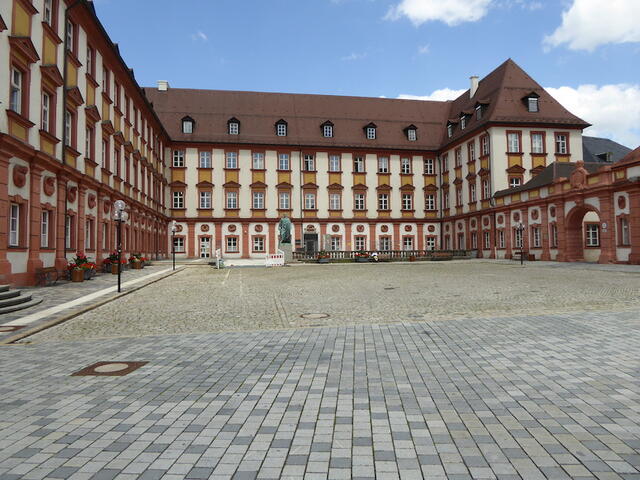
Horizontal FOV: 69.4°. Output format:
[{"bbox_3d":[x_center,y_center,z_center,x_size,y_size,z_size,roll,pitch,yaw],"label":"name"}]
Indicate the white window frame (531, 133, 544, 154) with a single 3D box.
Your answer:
[{"bbox_3d":[22.900,-10.107,48.595,1.220,1.980,0.170,0,-2,-10],"label":"white window frame"}]

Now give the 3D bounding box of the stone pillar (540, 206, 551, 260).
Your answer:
[{"bbox_3d":[18.013,-0.559,36.920,0.400,4.433,0.950,0,-2,-8],"label":"stone pillar"}]

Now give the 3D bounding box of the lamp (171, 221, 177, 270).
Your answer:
[{"bbox_3d":[-9.789,0.371,31.087,0.420,3.340,0.500,0,-2,-17],"label":"lamp"}]

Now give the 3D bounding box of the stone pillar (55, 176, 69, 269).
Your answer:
[{"bbox_3d":[-12.219,-0.804,21.865,0.280,4.550,0.880,0,-2,-10],"label":"stone pillar"}]

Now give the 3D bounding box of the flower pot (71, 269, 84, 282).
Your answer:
[{"bbox_3d":[-11.295,1.692,21.600,0.560,0.540,0.560,0,-2,-10],"label":"flower pot"}]

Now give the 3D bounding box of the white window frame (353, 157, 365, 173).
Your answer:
[{"bbox_3d":[4.883,-9.306,57.270,1.303,1.895,0.150,0,-2,-10],"label":"white window frame"}]

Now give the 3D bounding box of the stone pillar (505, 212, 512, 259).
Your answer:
[{"bbox_3d":[17.085,-0.403,41.893,0.400,4.303,0.800,0,-2,-9],"label":"stone pillar"}]

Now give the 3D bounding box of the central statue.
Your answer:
[{"bbox_3d":[-3.169,-0.996,42.758,1.150,2.680,1.000,0,-2,-10],"label":"central statue"}]

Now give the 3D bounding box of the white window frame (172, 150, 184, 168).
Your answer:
[{"bbox_3d":[-16.020,-9.199,52.590,1.218,1.906,0.150,0,-2,-10],"label":"white window frame"}]

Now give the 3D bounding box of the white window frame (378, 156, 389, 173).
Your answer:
[{"bbox_3d":[8.222,-9.692,59.946,1.220,1.980,0.170,0,-2,-10],"label":"white window frame"}]

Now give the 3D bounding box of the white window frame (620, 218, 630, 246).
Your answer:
[{"bbox_3d":[19.310,-0.472,29.120,0.150,1.594,1.100,0,-2,-3],"label":"white window frame"}]

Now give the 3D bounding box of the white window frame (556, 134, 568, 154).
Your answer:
[{"bbox_3d":[26.540,-10.412,50.709,1.220,2.100,0.180,0,-2,-10],"label":"white window frame"}]

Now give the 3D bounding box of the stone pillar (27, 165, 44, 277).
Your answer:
[{"bbox_3d":[-11.759,-0.787,19.152,0.280,4.550,0.880,0,-2,-10],"label":"stone pillar"}]

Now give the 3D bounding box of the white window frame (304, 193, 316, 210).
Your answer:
[{"bbox_3d":[-1.237,-4.886,58.964,1.250,2.060,0.180,0,-2,-10],"label":"white window frame"}]

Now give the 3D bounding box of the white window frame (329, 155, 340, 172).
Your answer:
[{"bbox_3d":[1.935,-9.762,59.215,1.340,2.030,0.200,0,-2,-10],"label":"white window frame"}]

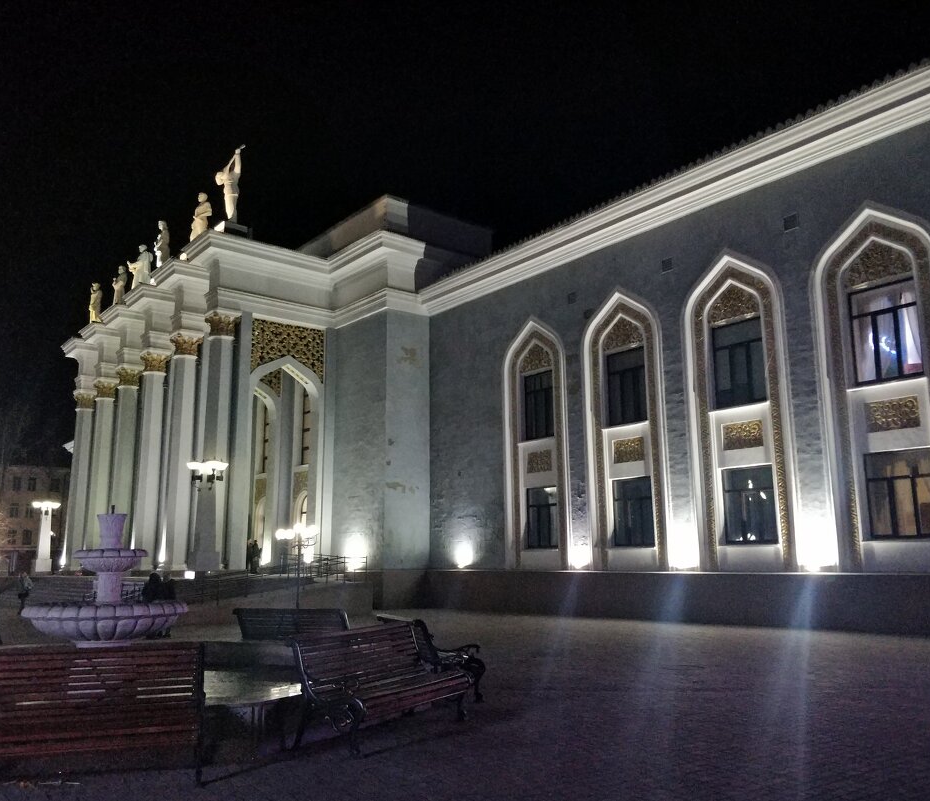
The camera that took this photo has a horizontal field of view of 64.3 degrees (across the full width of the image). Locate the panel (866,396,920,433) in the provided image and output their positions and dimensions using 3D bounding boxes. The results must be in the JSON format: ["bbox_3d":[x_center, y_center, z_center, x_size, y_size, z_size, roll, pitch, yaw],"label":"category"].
[{"bbox_3d":[11.213,0.391,19.400,0.150,0.778,1.267,9,-15,-40],"label":"panel"}]

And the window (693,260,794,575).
[{"bbox_3d":[8.388,0.245,22.724,0.450,9.811,3.060,9,-15,-40],"label":"window"}]

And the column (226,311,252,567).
[{"bbox_3d":[-10.183,1.657,33.029,0.764,11.479,0.950,9,-15,-40],"label":"column"}]

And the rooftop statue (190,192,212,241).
[{"bbox_3d":[-13.706,-9.335,38.277,0.900,3.051,1.000,9,-15,-40],"label":"rooftop statue"}]

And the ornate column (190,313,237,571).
[{"bbox_3d":[-10.972,1.616,32.576,1.500,11.391,1.500,9,-15,-40],"label":"ornate column"}]

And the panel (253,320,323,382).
[{"bbox_3d":[-8.328,-2.202,35.030,3.695,2.685,0.250,9,-15,-40],"label":"panel"}]

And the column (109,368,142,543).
[{"bbox_3d":[-19.308,3.650,41.998,1.500,11.391,1.500,9,-15,-40],"label":"column"}]

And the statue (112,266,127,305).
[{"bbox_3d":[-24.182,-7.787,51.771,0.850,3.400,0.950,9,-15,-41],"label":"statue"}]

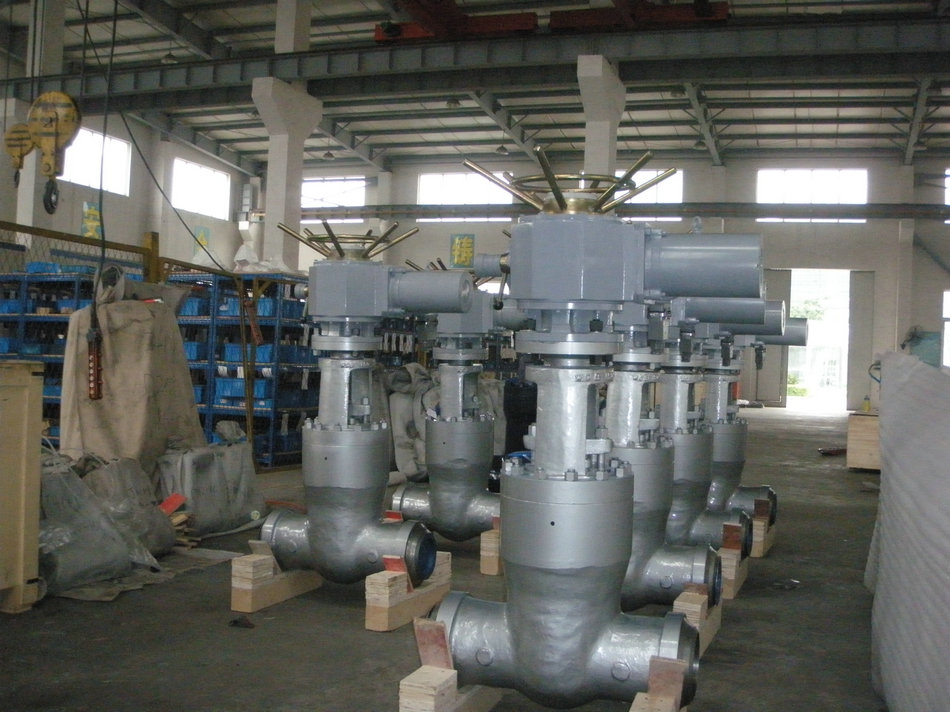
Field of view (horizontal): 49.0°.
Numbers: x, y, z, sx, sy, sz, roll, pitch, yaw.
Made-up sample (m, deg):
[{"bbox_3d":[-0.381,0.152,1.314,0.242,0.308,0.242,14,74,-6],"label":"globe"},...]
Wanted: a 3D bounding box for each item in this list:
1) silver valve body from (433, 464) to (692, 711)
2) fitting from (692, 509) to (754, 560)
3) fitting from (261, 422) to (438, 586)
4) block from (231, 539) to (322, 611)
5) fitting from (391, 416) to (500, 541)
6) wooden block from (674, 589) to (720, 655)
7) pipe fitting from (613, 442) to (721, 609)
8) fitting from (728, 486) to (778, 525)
[{"bbox_3d":[0.362,0.936,4.249,1.103,1.000,0.541,2,-1,16],"label":"silver valve body"},{"bbox_3d":[1.802,1.285,7.539,0.351,0.369,0.369,2,-1,19],"label":"fitting"},{"bbox_3d":[-0.824,0.928,6.516,1.103,1.000,0.541,2,-1,17],"label":"fitting"},{"bbox_3d":[-1.256,1.369,6.707,0.140,0.380,0.820,2,-1,20],"label":"block"},{"bbox_3d":[-0.135,0.973,8.280,1.103,1.000,0.541,2,-1,18],"label":"fitting"},{"bbox_3d":[1.280,1.488,5.945,0.140,0.285,0.710,2,-1,20],"label":"wooden block"},{"bbox_3d":[0.859,0.975,6.033,1.103,1.000,0.541,2,-1,17],"label":"pipe fitting"},{"bbox_3d":[2.505,1.330,9.257,0.351,0.369,0.369,2,-1,17],"label":"fitting"}]

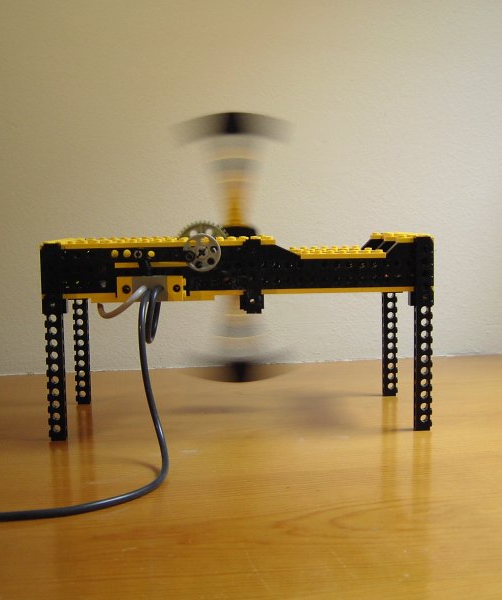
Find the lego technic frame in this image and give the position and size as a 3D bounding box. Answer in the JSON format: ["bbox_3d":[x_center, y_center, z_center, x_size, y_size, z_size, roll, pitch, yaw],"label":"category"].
[{"bbox_3d":[-0.009,0.019,0.573,0.250,0.129,0.112,-1,6,-2],"label":"lego technic frame"}]

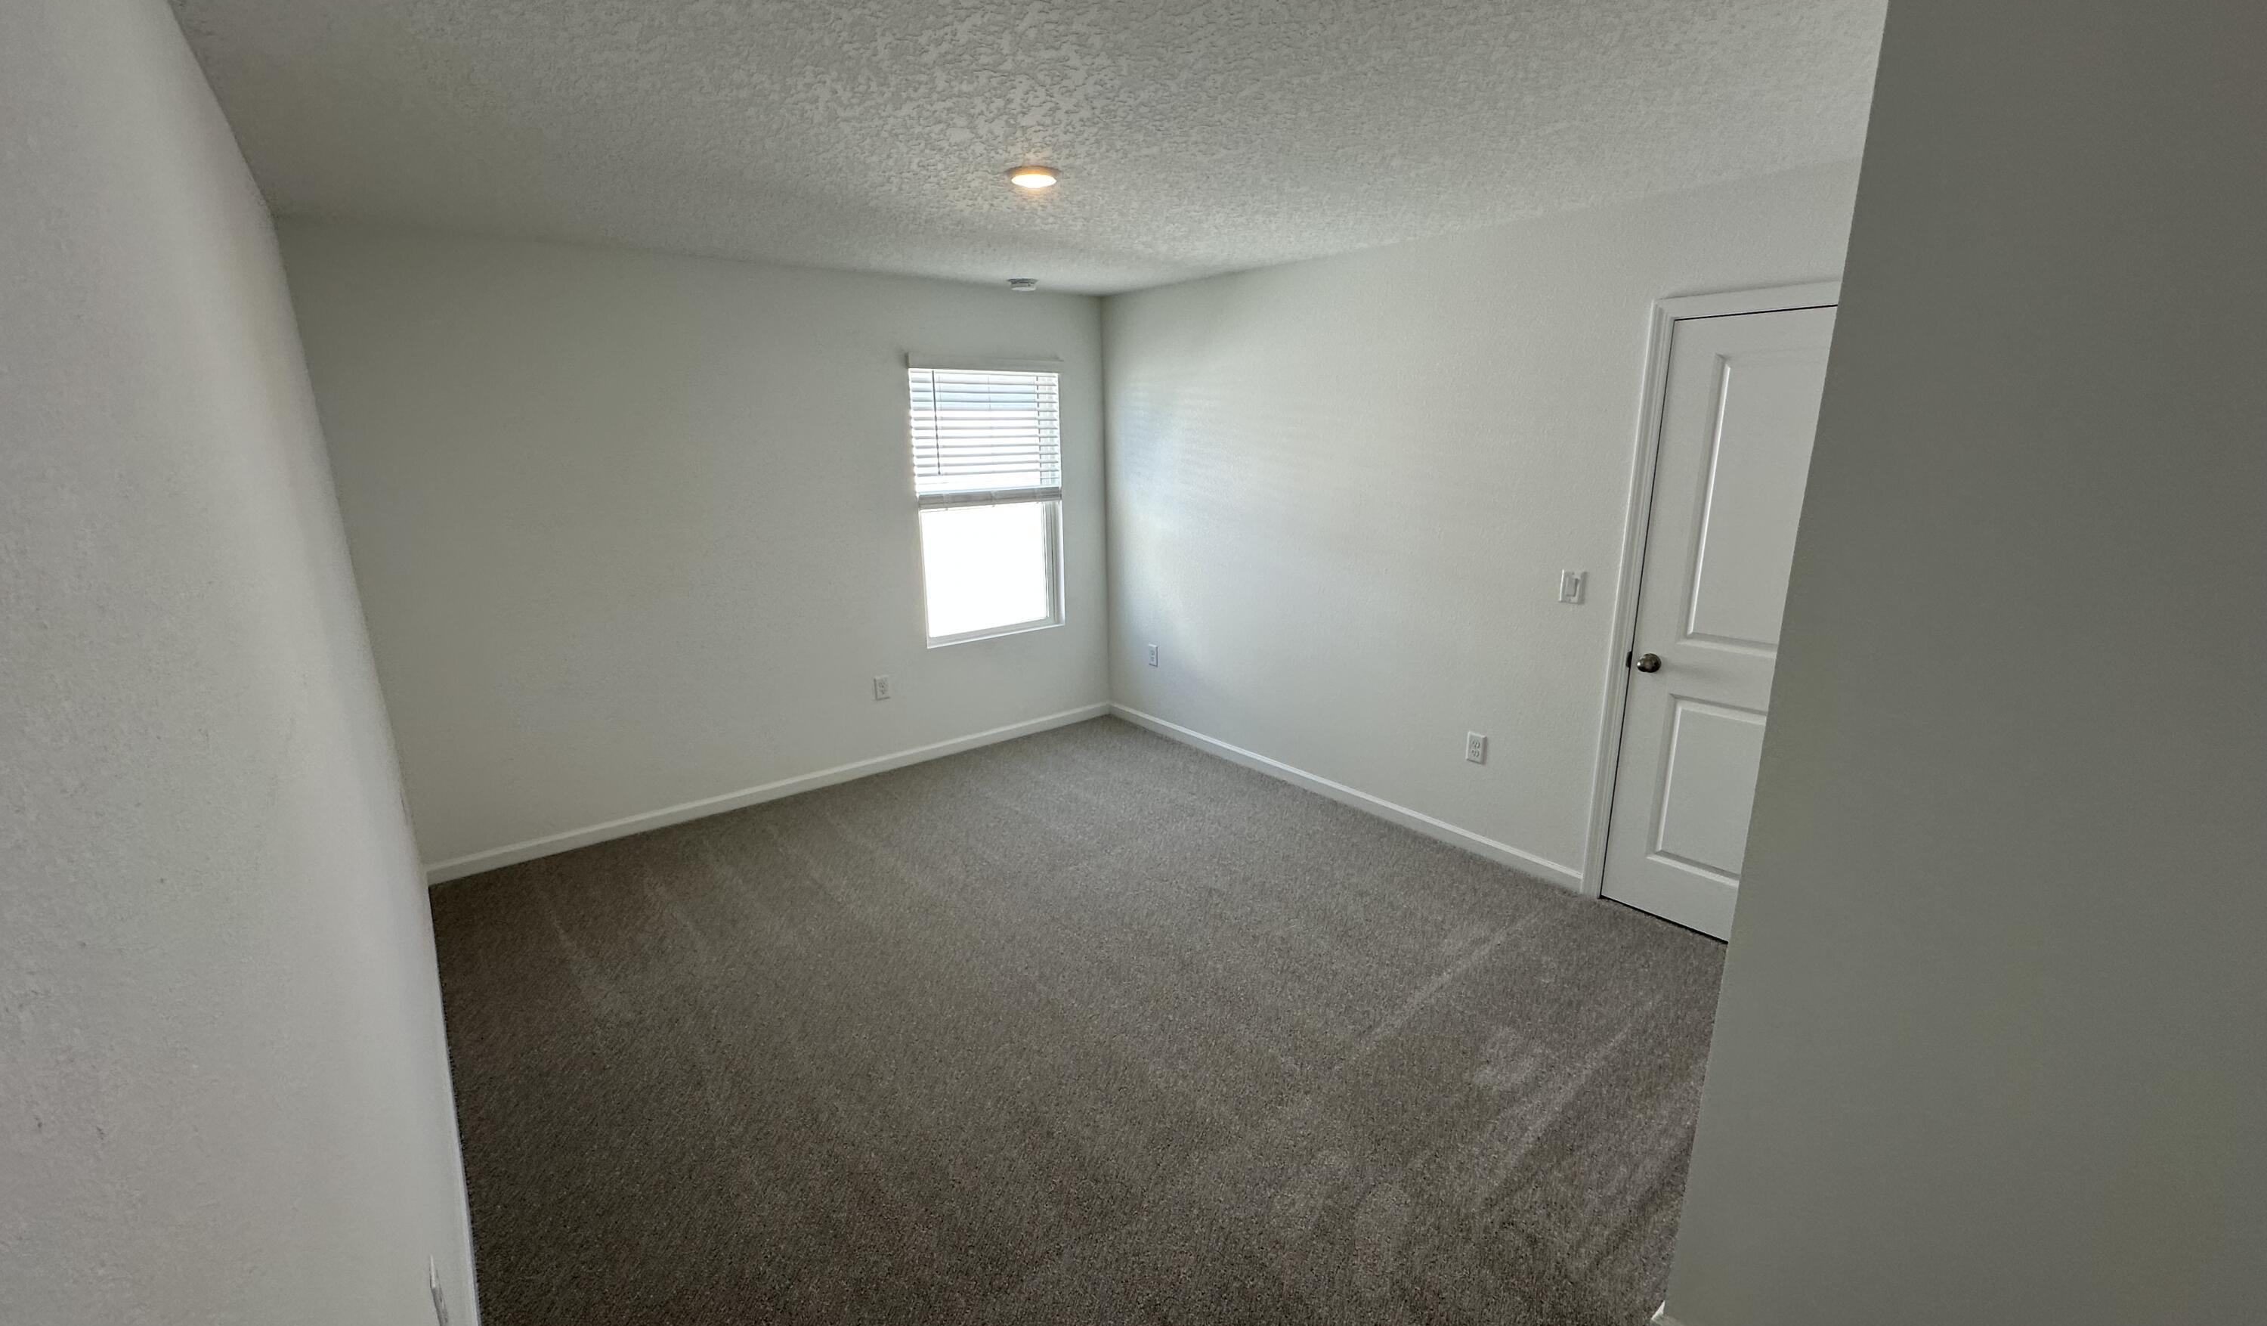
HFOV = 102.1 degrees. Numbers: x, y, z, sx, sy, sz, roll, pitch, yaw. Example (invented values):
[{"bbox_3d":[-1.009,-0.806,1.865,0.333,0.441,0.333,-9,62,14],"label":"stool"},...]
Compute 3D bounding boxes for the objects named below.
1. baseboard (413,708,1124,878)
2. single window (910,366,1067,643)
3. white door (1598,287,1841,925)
[{"bbox_3d":[-1.478,0.570,4.670,3.412,0.080,0.016,-12,18,-37],"label":"baseboard"},{"bbox_3d":[-0.779,-0.852,4.956,0.874,1.441,0.100,-12,18,-37],"label":"single window"},{"bbox_3d":[1.983,-0.040,2.887,0.045,2.019,0.750,-12,18,-37],"label":"white door"}]

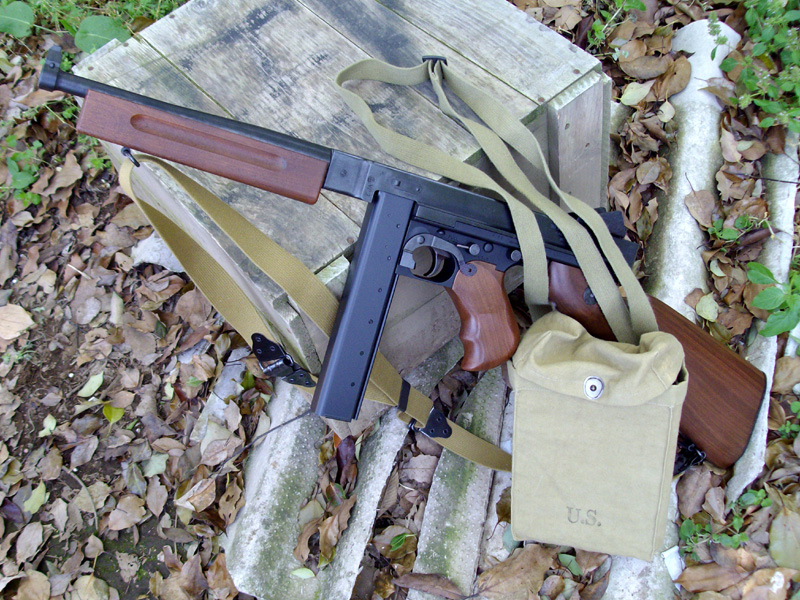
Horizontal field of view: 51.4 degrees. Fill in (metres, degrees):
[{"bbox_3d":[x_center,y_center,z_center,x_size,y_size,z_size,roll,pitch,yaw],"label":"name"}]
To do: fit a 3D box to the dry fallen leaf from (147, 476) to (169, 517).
[{"bbox_3d":[-0.299,0.241,1.024,0.024,0.010,0.055,-20,52,-5],"label":"dry fallen leaf"}]

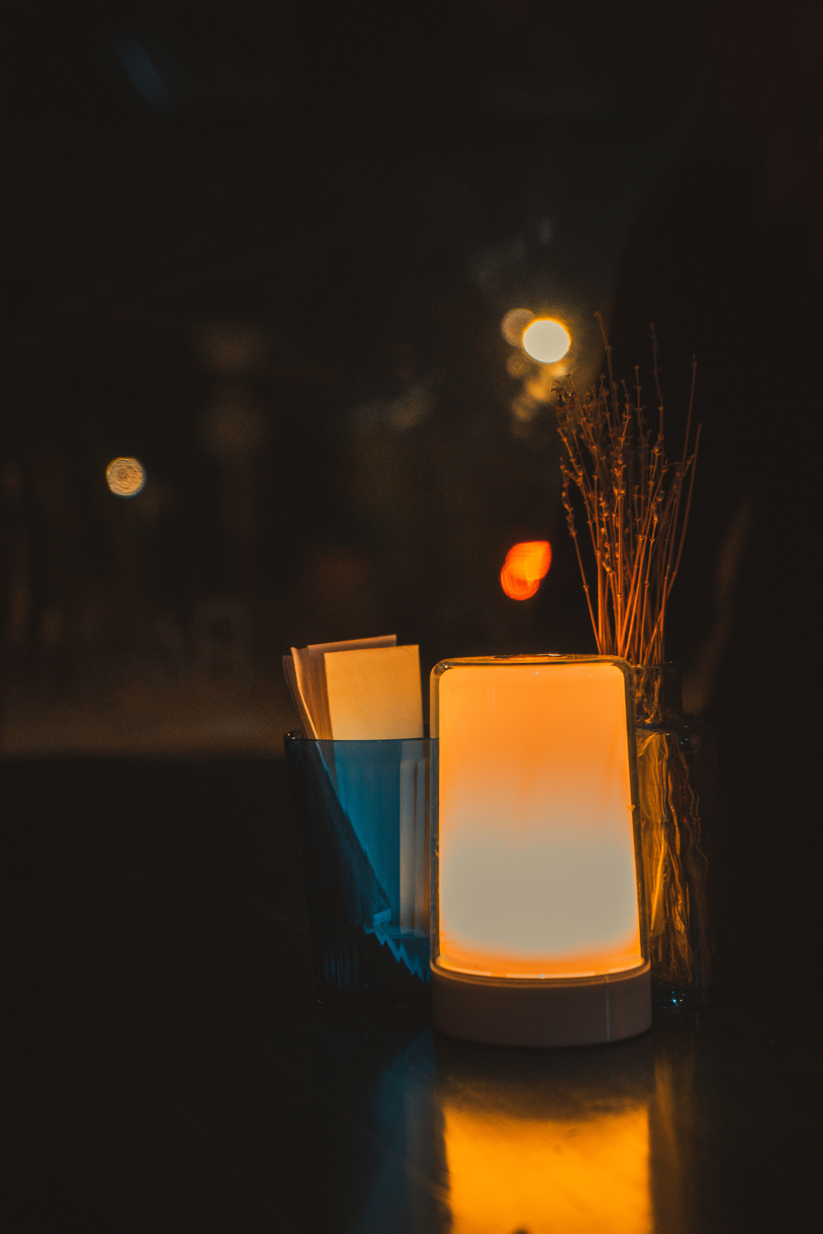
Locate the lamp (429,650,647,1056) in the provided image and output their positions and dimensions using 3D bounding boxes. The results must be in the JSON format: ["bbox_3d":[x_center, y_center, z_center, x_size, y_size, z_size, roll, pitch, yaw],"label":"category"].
[{"bbox_3d":[0.057,0.102,1.028,0.100,0.167,0.100,-2,2,0],"label":"lamp"}]

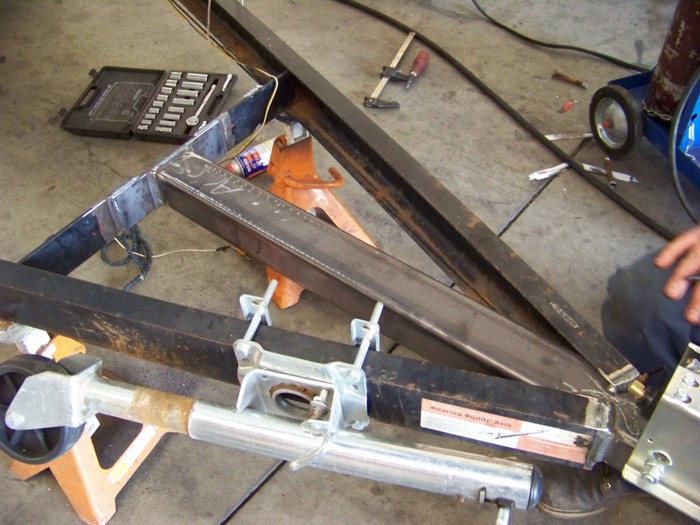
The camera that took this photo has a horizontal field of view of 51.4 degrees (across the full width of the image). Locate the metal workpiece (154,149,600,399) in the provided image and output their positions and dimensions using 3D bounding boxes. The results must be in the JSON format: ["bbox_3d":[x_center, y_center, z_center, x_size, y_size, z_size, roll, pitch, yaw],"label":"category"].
[{"bbox_3d":[0.019,0.033,1.154,0.828,0.072,0.083,28,52,23],"label":"metal workpiece"}]

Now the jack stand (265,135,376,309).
[{"bbox_3d":[-0.094,-0.128,1.624,0.265,0.335,0.220,-24,52,-22],"label":"jack stand"}]

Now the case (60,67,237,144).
[{"bbox_3d":[-0.574,-0.451,2.114,0.410,0.042,0.280,6,47,4],"label":"case"}]

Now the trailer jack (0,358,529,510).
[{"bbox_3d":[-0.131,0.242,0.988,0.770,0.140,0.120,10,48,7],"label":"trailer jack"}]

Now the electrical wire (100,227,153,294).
[{"bbox_3d":[-0.520,-0.012,1.703,0.130,0.045,0.210,2,47,0],"label":"electrical wire"}]

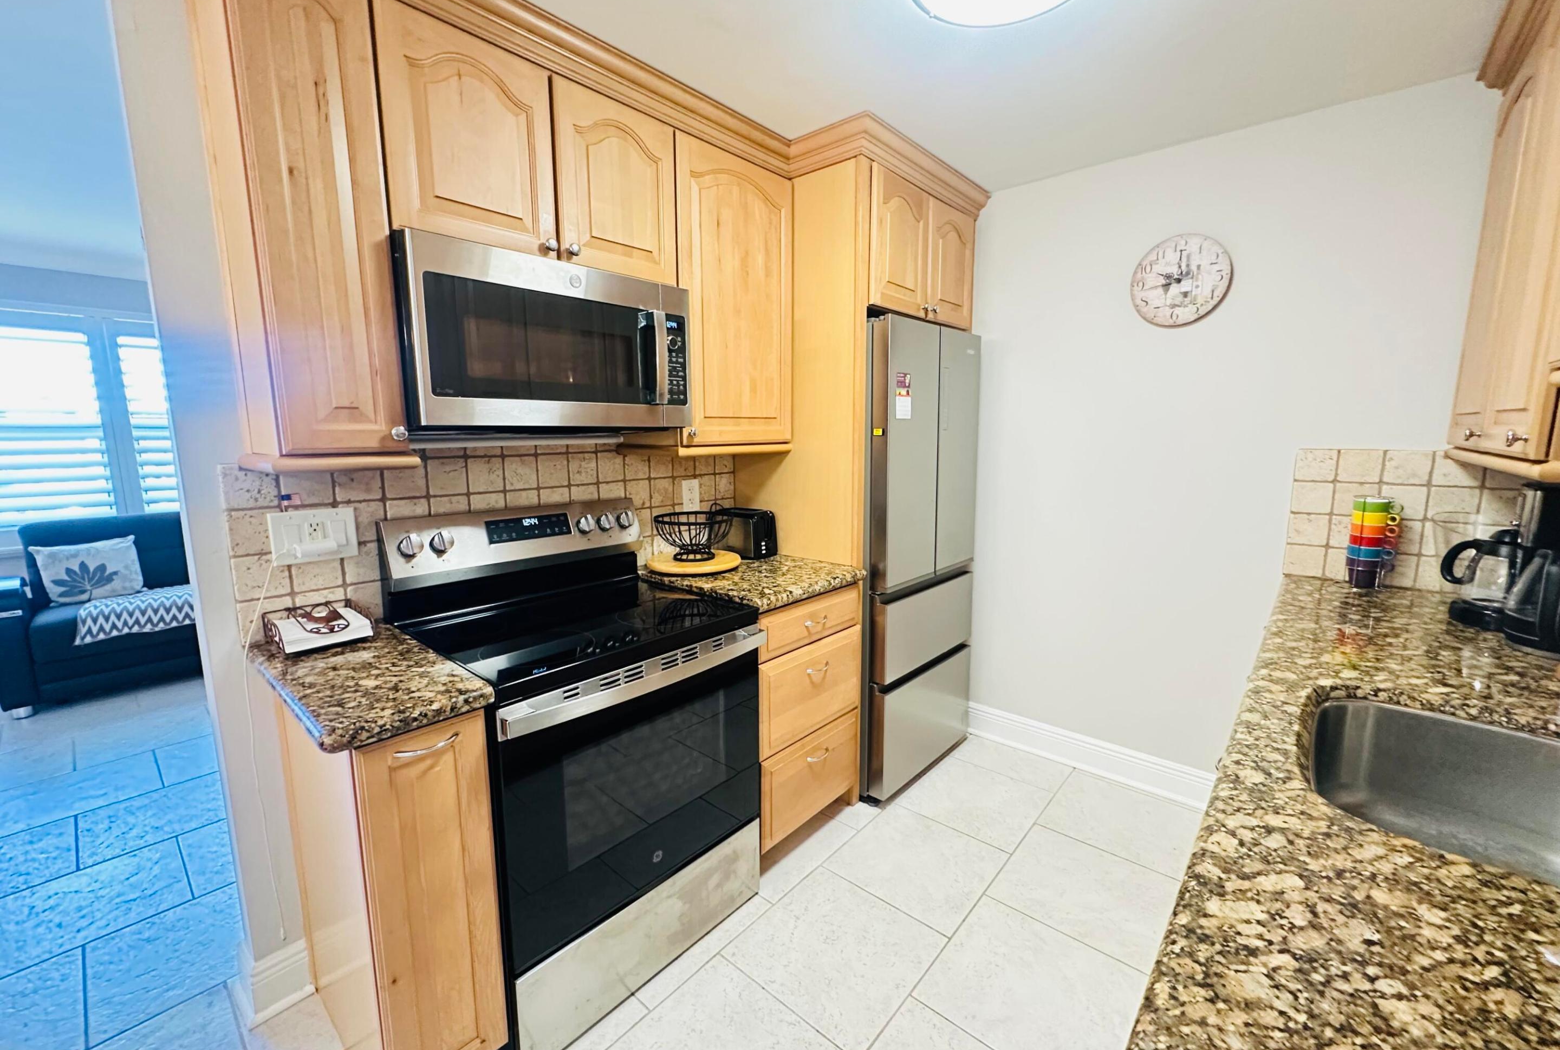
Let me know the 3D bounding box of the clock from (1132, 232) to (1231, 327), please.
[{"bbox_3d":[1.419,-0.865,2.239,0.307,0.307,0.025,7,11,40],"label":"clock"}]

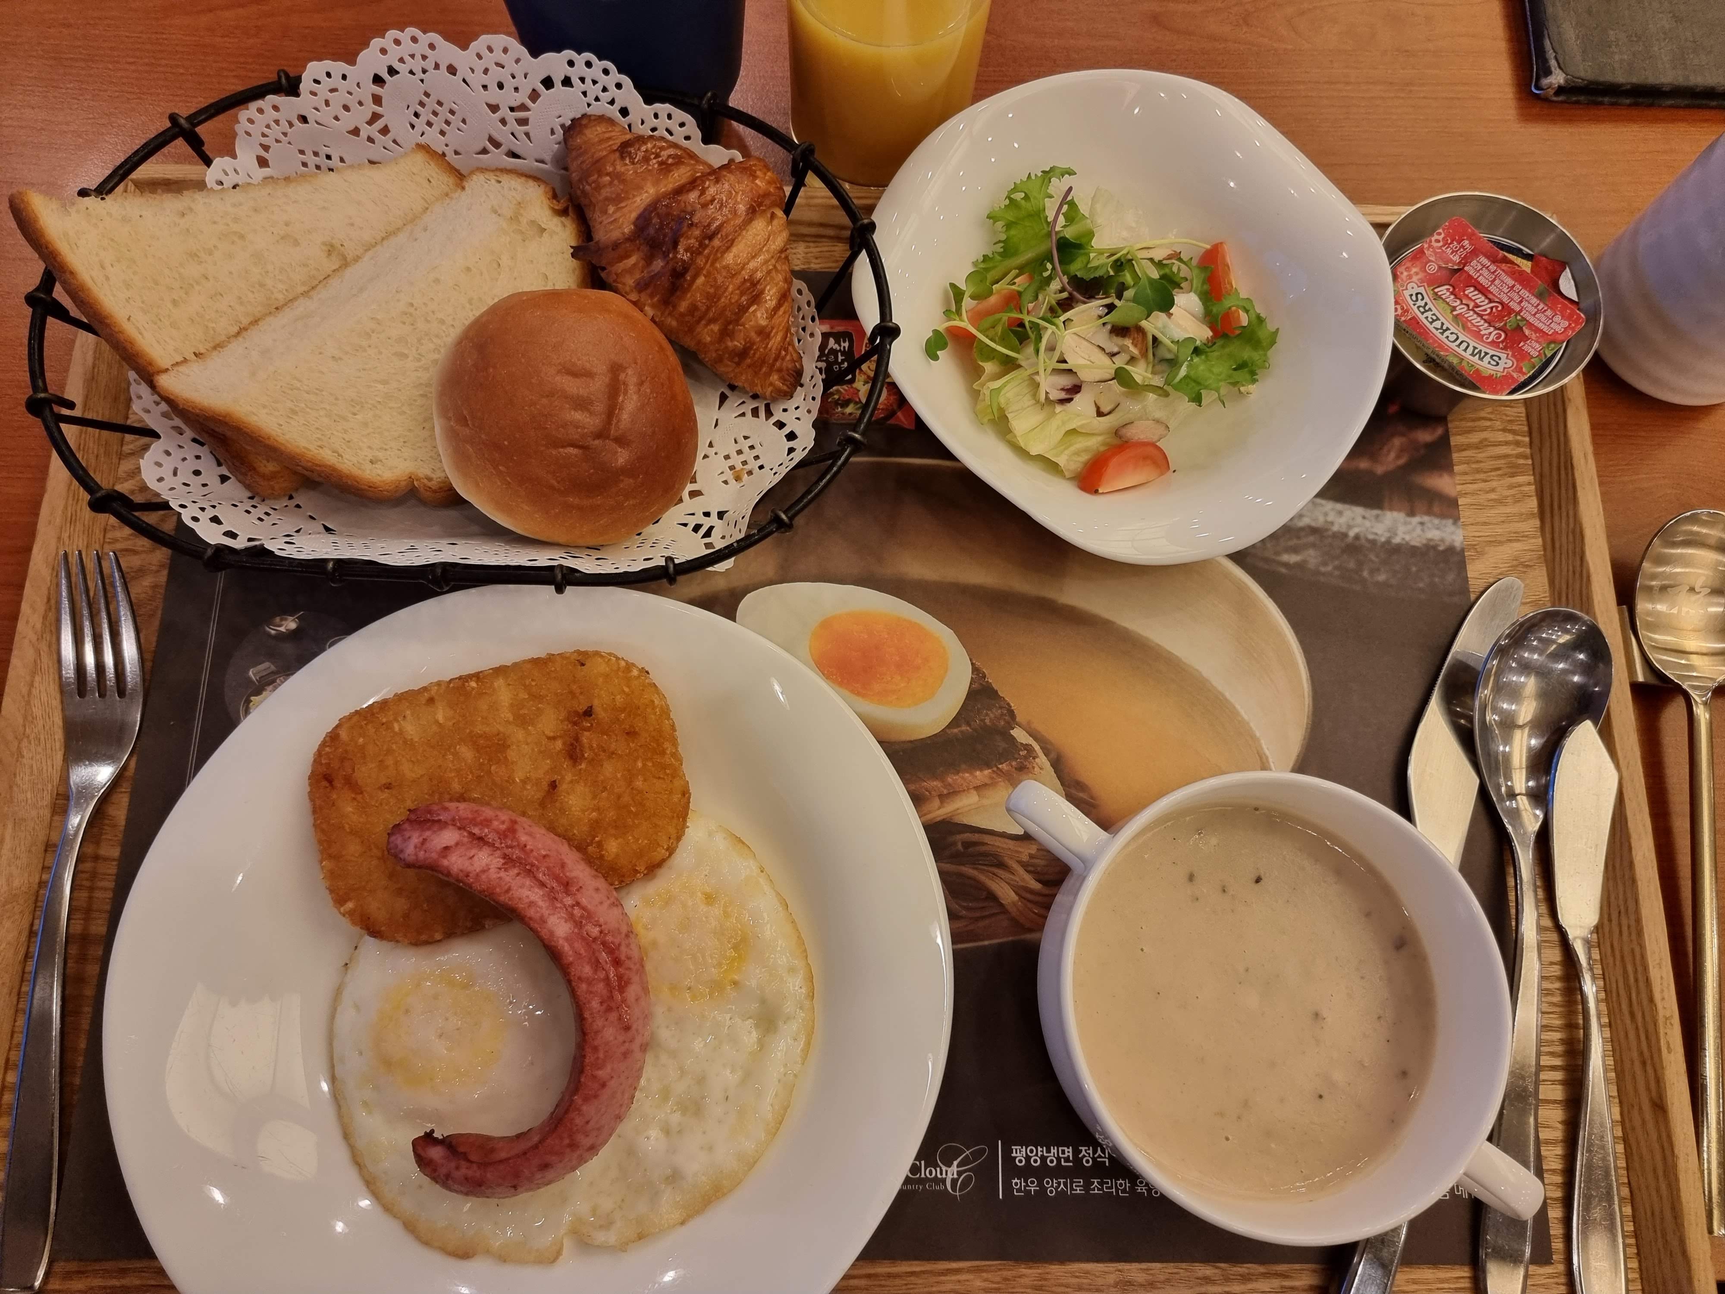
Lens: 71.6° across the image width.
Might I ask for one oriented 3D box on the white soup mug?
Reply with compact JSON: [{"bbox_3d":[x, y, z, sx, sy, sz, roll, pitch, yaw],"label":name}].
[{"bbox_3d":[0.099,0.090,0.312,0.155,0.062,0.108,38,78,9],"label":"white soup mug"}]

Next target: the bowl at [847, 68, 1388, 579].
[{"bbox_3d":[0.075,-0.093,0.363,0.139,0.055,0.147,-42,80,-10],"label":"bowl"}]

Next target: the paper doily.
[{"bbox_3d":[-0.114,-0.090,0.347,0.205,0.068,0.155,-3,76,-1],"label":"paper doily"}]

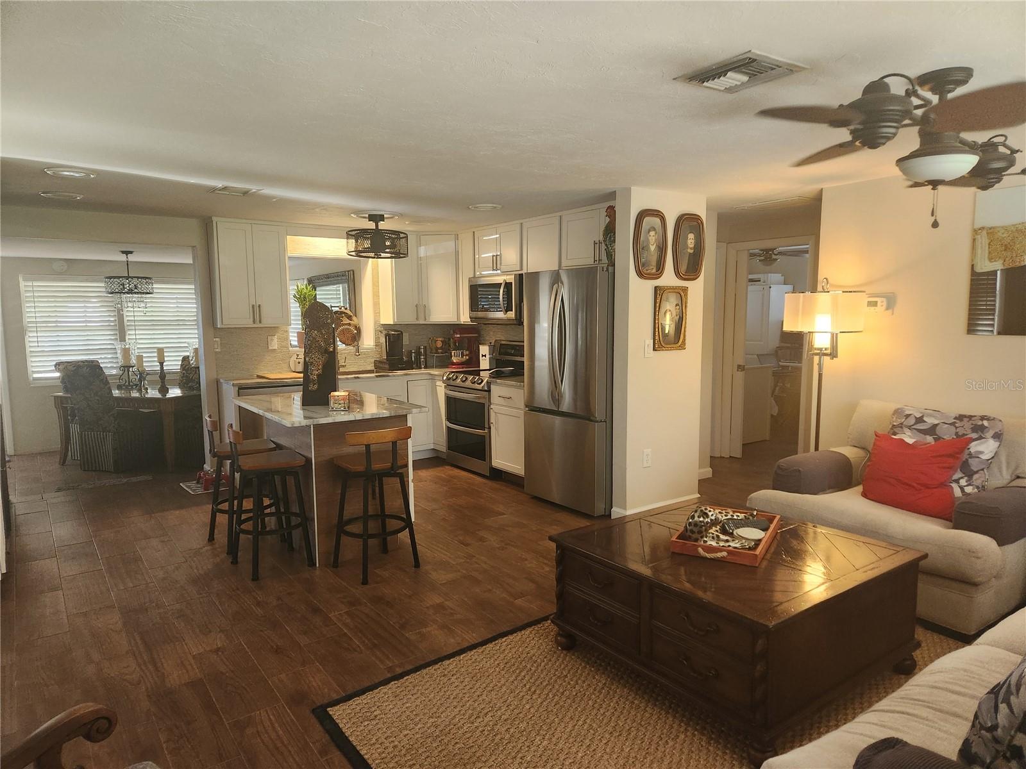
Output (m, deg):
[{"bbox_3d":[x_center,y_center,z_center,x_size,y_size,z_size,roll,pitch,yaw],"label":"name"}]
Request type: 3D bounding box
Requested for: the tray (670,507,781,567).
[{"bbox_3d":[0.958,0.666,3.039,0.355,0.060,0.580,3,7,30],"label":"tray"}]

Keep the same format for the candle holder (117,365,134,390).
[{"bbox_3d":[-4.040,-0.083,7.136,0.200,0.265,0.200,-5,7,-36],"label":"candle holder"}]

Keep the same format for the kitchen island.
[{"bbox_3d":[-1.289,0.574,4.744,0.905,0.895,1.290,-5,8,-35],"label":"kitchen island"}]

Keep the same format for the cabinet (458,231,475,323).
[{"bbox_3d":[-0.350,-1.104,7.064,0.330,0.917,0.336,-5,8,-35],"label":"cabinet"}]

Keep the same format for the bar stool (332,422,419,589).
[{"bbox_3d":[-0.833,0.662,4.025,0.430,0.870,0.480,-5,8,-35],"label":"bar stool"}]

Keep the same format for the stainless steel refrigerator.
[{"bbox_3d":[0.591,0.029,5.454,0.760,1.830,0.845,-5,8,-36],"label":"stainless steel refrigerator"}]

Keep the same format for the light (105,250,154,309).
[{"bbox_3d":[-3.666,-0.994,6.509,0.420,0.540,0.420,-5,8,-35],"label":"light"}]

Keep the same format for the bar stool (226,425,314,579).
[{"bbox_3d":[-1.479,0.679,4.129,0.420,0.860,0.410,-3,7,-26],"label":"bar stool"}]

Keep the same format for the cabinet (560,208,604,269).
[{"bbox_3d":[0.794,-1.176,5.451,0.330,0.448,0.876,-5,8,-35],"label":"cabinet"}]

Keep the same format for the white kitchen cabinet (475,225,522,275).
[{"bbox_3d":[-0.018,-1.292,6.585,0.330,0.455,0.770,-5,7,-36],"label":"white kitchen cabinet"}]

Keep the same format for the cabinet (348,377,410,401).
[{"bbox_3d":[-1.626,0.373,6.926,0.930,0.880,0.620,-5,7,-36],"label":"cabinet"}]

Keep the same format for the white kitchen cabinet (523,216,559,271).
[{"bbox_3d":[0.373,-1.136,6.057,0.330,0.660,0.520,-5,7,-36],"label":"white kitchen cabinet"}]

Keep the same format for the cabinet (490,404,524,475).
[{"bbox_3d":[0.186,0.465,6.128,0.600,0.585,0.500,-5,8,-35],"label":"cabinet"}]

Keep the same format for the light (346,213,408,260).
[{"bbox_3d":[-1.143,-1.270,5.757,0.520,0.370,0.520,-5,7,-36],"label":"light"}]

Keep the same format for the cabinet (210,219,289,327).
[{"bbox_3d":[-2.409,-1.001,6.215,0.630,0.940,0.360,-5,8,-36],"label":"cabinet"}]

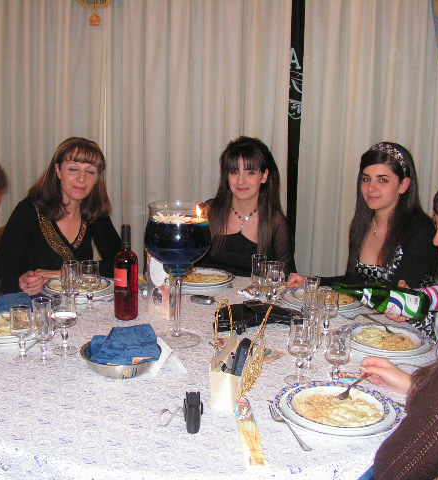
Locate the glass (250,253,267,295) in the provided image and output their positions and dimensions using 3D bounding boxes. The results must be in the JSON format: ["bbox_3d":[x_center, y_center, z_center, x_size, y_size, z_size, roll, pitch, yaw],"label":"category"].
[{"bbox_3d":[0.147,0.130,2.259,0.058,0.157,0.058,1,12,0],"label":"glass"}]

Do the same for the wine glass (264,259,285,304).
[{"bbox_3d":[0.192,0.142,2.253,0.065,0.138,0.065,1,12,0],"label":"wine glass"}]

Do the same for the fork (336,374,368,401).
[{"bbox_3d":[0.305,0.299,1.440,0.185,0.022,0.025,-39,23,-13],"label":"fork"}]

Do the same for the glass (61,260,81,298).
[{"bbox_3d":[-0.485,0.141,2.179,0.061,0.147,0.061,1,12,0],"label":"glass"}]

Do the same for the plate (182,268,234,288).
[{"bbox_3d":[-0.070,0.157,2.507,0.242,0.042,0.242,2,10,0],"label":"plate"}]

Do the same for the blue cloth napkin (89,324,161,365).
[{"bbox_3d":[-0.237,0.261,1.666,0.172,0.073,0.150,-2,13,-12],"label":"blue cloth napkin"}]

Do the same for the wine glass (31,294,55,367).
[{"bbox_3d":[-0.454,0.233,1.719,0.057,0.166,0.057,1,12,0],"label":"wine glass"}]

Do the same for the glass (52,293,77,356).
[{"bbox_3d":[-0.412,0.223,1.782,0.066,0.158,0.066,2,10,0],"label":"glass"}]

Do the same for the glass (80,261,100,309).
[{"bbox_3d":[-0.428,0.148,2.208,0.064,0.156,0.064,2,10,0],"label":"glass"}]

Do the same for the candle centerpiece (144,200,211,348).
[{"bbox_3d":[-0.114,0.097,1.879,0.188,0.390,0.188,2,10,0],"label":"candle centerpiece"}]

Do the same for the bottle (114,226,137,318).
[{"bbox_3d":[-0.290,0.100,2.095,0.075,0.298,0.075,2,10,0],"label":"bottle"}]

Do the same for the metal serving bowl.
[{"bbox_3d":[-0.241,0.303,1.639,0.200,0.062,0.200,2,10,0],"label":"metal serving bowl"}]

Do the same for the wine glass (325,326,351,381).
[{"bbox_3d":[0.290,0.282,1.588,0.064,0.150,0.064,2,10,0],"label":"wine glass"}]

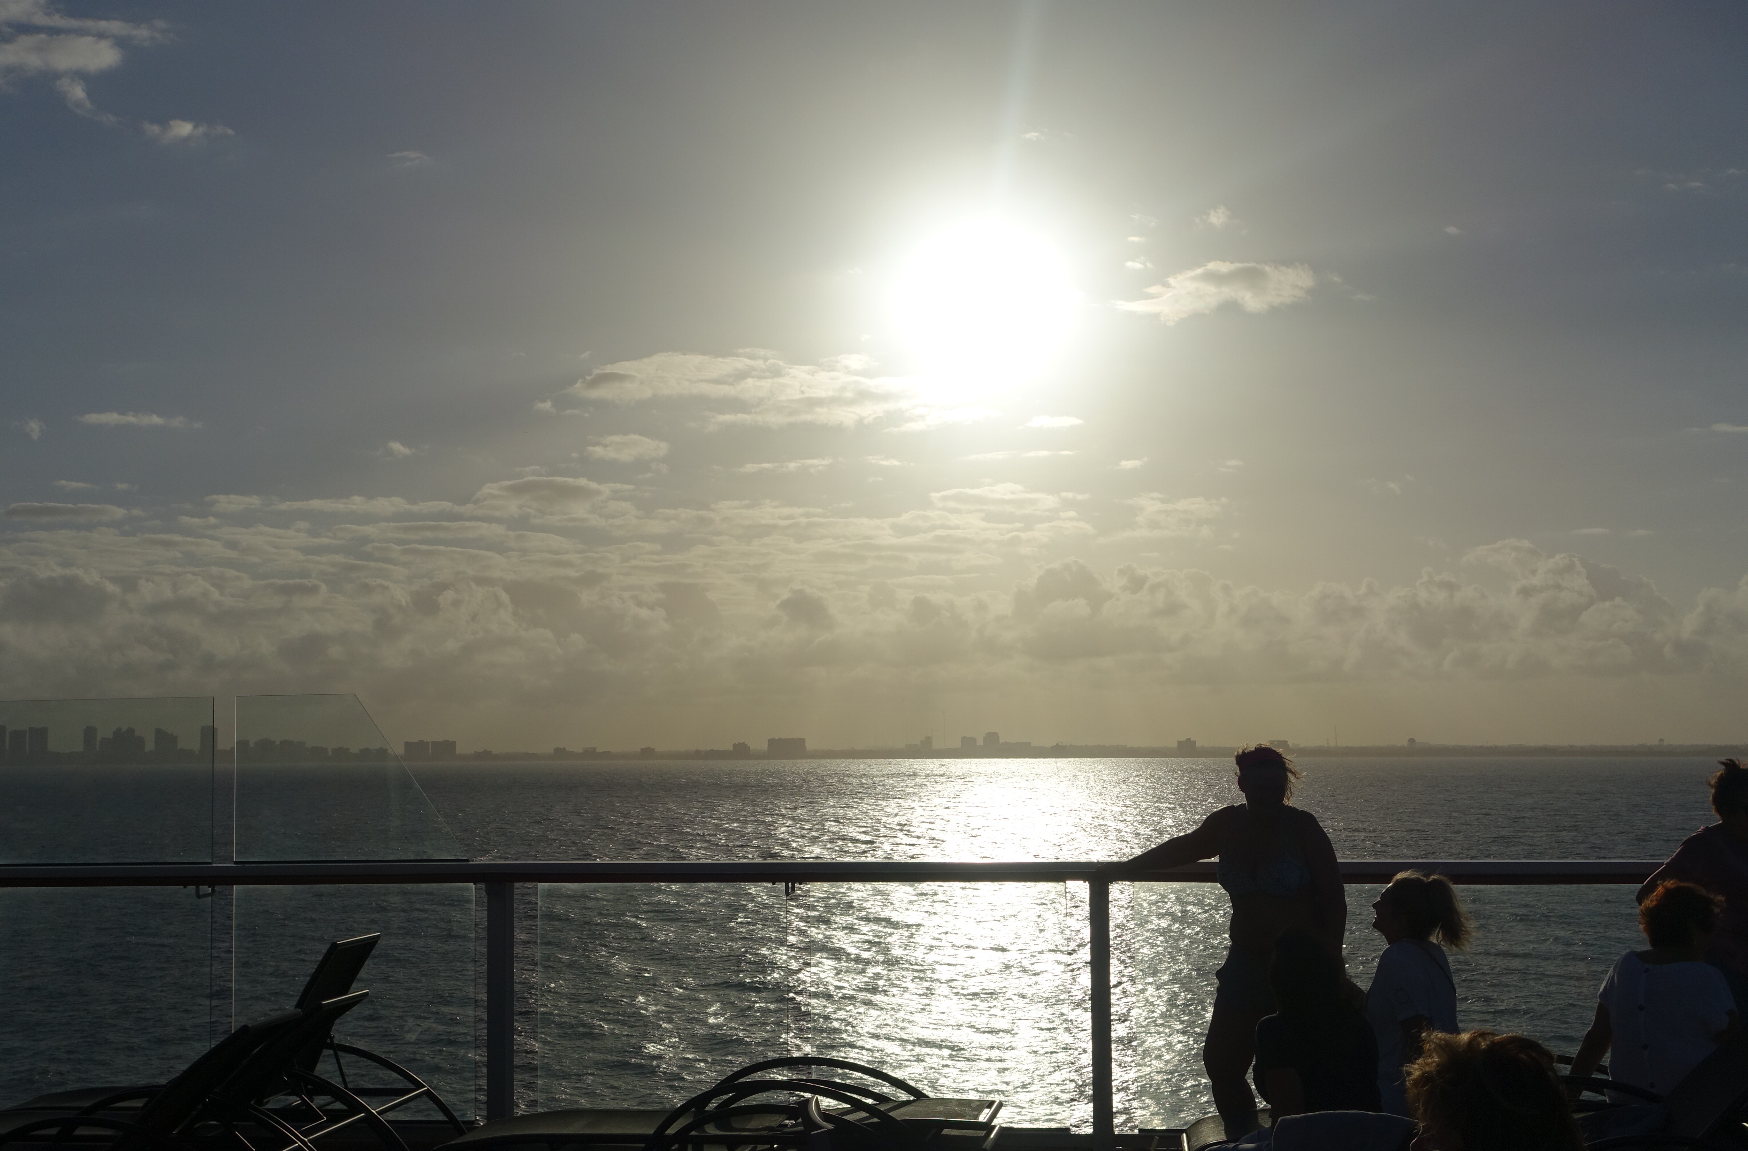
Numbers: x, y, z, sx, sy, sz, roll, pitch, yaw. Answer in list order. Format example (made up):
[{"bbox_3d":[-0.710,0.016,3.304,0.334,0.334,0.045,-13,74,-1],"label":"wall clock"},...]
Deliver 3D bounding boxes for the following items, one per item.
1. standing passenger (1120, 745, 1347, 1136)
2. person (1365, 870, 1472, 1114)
[{"bbox_3d":[1.397,1.482,8.435,0.860,1.640,0.450,-2,-5,21],"label":"standing passenger"},{"bbox_3d":[1.795,1.643,7.651,0.720,1.220,0.500,-2,-5,18],"label":"person"}]

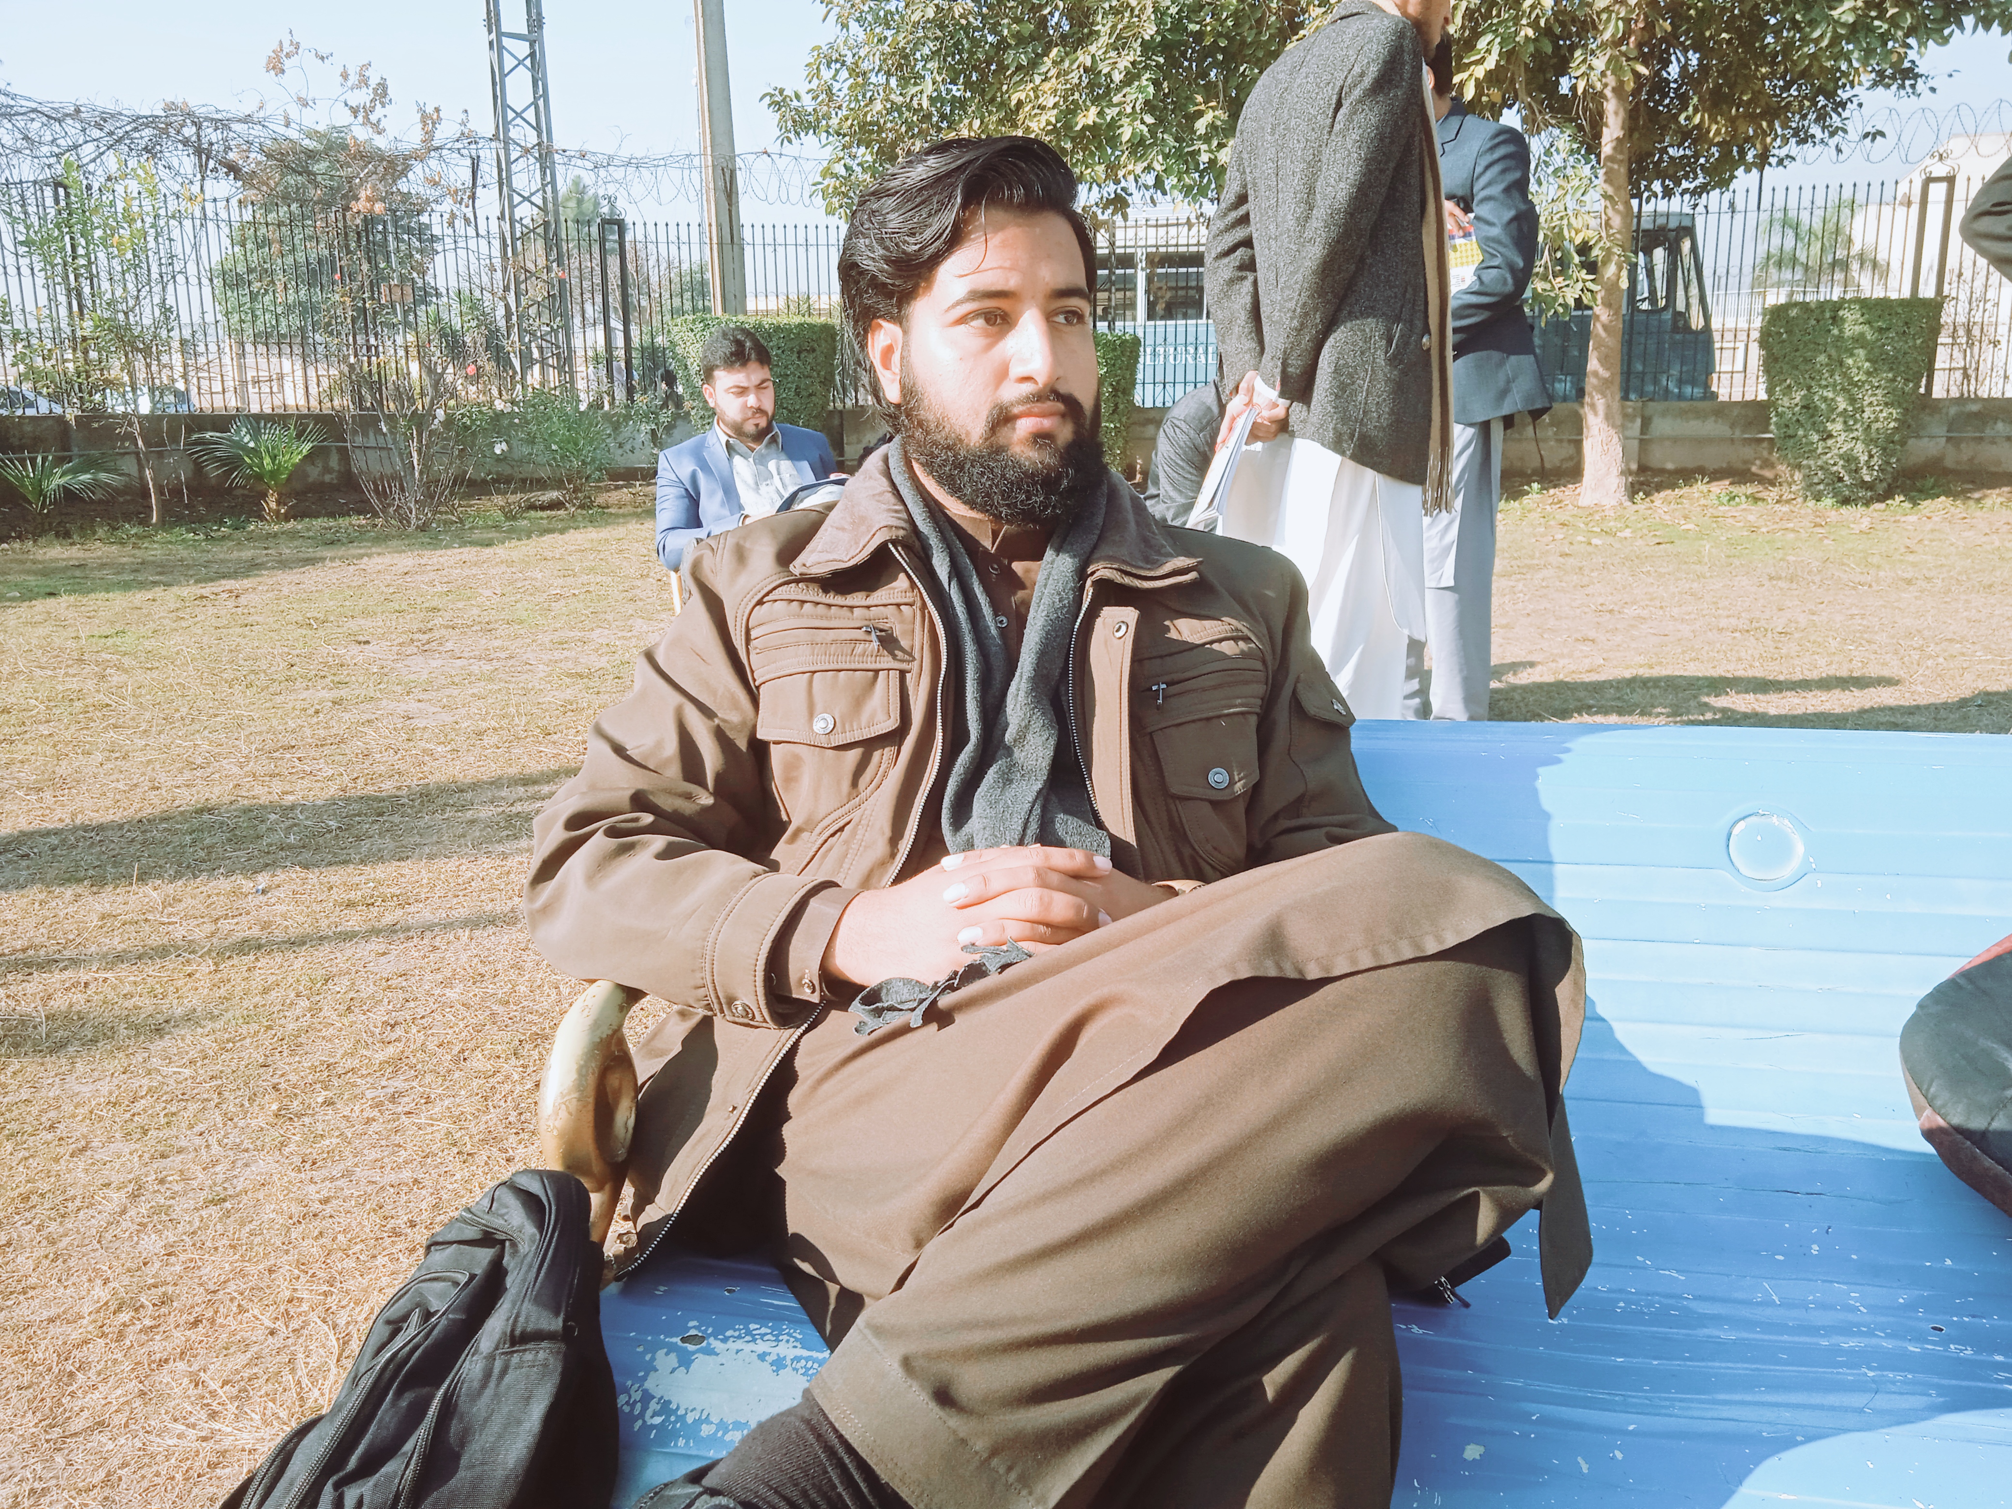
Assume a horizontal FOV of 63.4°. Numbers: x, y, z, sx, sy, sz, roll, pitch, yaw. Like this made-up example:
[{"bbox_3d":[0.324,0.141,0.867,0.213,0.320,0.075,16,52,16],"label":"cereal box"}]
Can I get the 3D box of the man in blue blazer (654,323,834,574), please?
[{"bbox_3d":[-0.524,-0.405,3.779,0.560,1.170,0.780,-7,14,-27],"label":"man in blue blazer"}]

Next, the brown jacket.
[{"bbox_3d":[-0.019,0.051,1.229,0.650,0.570,0.430,-1,12,-4],"label":"brown jacket"}]

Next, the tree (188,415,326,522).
[{"bbox_3d":[-6.075,-2.314,13.200,1.120,0.870,1.100,-1,12,0],"label":"tree"}]

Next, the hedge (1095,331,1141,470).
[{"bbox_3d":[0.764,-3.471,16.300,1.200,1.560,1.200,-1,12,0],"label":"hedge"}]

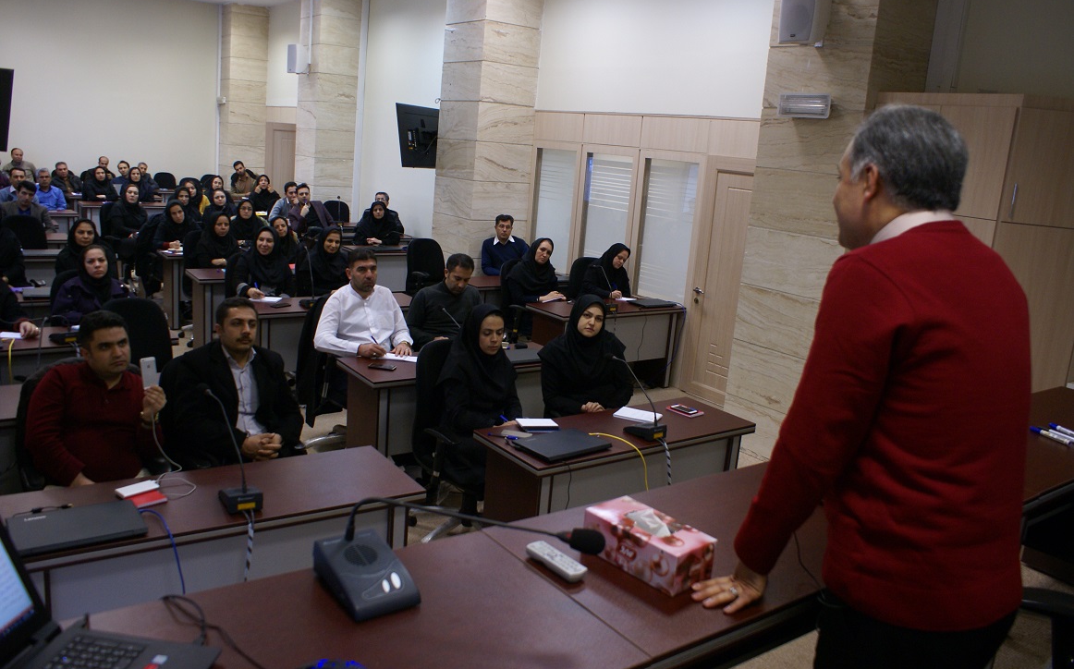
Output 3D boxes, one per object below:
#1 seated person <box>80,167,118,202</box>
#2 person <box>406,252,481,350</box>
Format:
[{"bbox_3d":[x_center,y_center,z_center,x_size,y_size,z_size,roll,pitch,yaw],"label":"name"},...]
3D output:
[{"bbox_3d":[-6.445,-1.849,11.967,0.520,1.260,0.760,-5,16,-36],"label":"seated person"},{"bbox_3d":[-0.562,0.131,5.281,0.560,1.330,0.800,-4,15,-33],"label":"person"}]

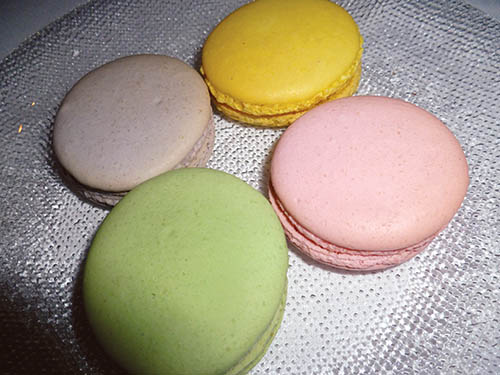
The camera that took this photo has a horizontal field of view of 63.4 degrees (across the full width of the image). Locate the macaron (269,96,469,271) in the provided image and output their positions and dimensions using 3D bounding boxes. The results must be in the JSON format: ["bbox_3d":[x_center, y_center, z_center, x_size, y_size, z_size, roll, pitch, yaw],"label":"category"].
[{"bbox_3d":[0.028,-0.003,0.099,0.045,0.022,0.045,-4,56,6],"label":"macaron"}]

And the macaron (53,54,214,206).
[{"bbox_3d":[-0.033,-0.017,0.117,0.046,0.023,0.046,-5,60,8],"label":"macaron"}]

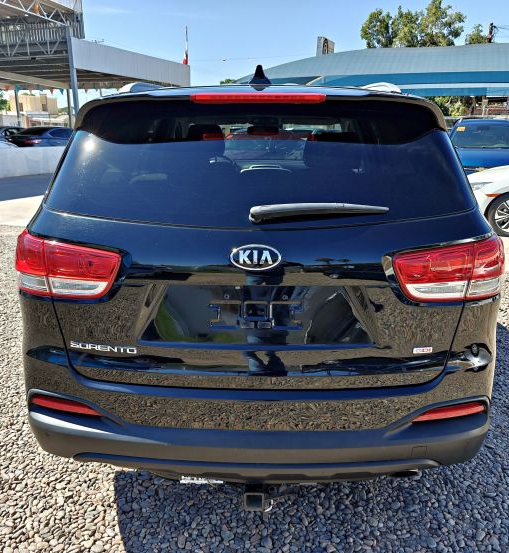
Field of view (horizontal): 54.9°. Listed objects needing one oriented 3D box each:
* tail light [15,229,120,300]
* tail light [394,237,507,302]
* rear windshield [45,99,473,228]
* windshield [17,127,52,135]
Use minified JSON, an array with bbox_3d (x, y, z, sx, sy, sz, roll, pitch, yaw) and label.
[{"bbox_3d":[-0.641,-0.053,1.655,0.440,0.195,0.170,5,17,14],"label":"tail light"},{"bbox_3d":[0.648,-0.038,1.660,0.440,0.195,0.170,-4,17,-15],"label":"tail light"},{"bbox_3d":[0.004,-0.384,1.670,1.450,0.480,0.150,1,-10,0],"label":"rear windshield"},{"bbox_3d":[-8.719,-5.793,19.500,1.350,0.680,0.250,5,-21,13],"label":"windshield"}]

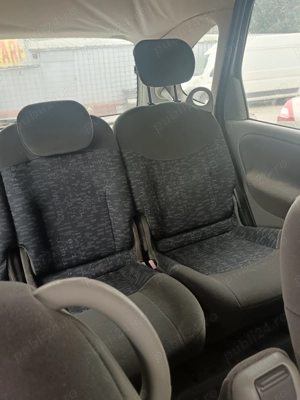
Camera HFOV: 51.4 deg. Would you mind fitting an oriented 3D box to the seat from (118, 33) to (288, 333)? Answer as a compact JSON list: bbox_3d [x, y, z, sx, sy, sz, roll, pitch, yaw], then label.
[{"bbox_3d":[0.198,-0.096,1.141,0.480,0.950,0.750,-13,24,-19],"label":"seat"}]

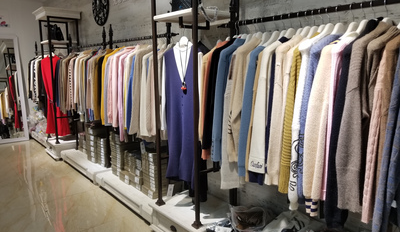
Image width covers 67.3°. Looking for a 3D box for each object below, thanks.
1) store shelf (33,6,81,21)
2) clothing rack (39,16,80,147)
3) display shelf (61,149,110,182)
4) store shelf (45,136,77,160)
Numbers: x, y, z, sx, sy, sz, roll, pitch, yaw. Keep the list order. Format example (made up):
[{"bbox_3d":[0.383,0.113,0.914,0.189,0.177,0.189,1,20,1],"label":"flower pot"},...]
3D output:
[{"bbox_3d":[-2.131,-1.475,4.449,0.503,0.129,0.612,-8,12,-40],"label":"store shelf"},{"bbox_3d":[-2.110,-0.506,4.611,0.422,1.863,0.503,-8,12,-40],"label":"clothing rack"},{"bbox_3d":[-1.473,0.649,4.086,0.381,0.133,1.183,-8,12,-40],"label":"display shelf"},{"bbox_3d":[-2.112,0.502,4.787,0.462,0.197,0.626,-8,12,-40],"label":"store shelf"}]

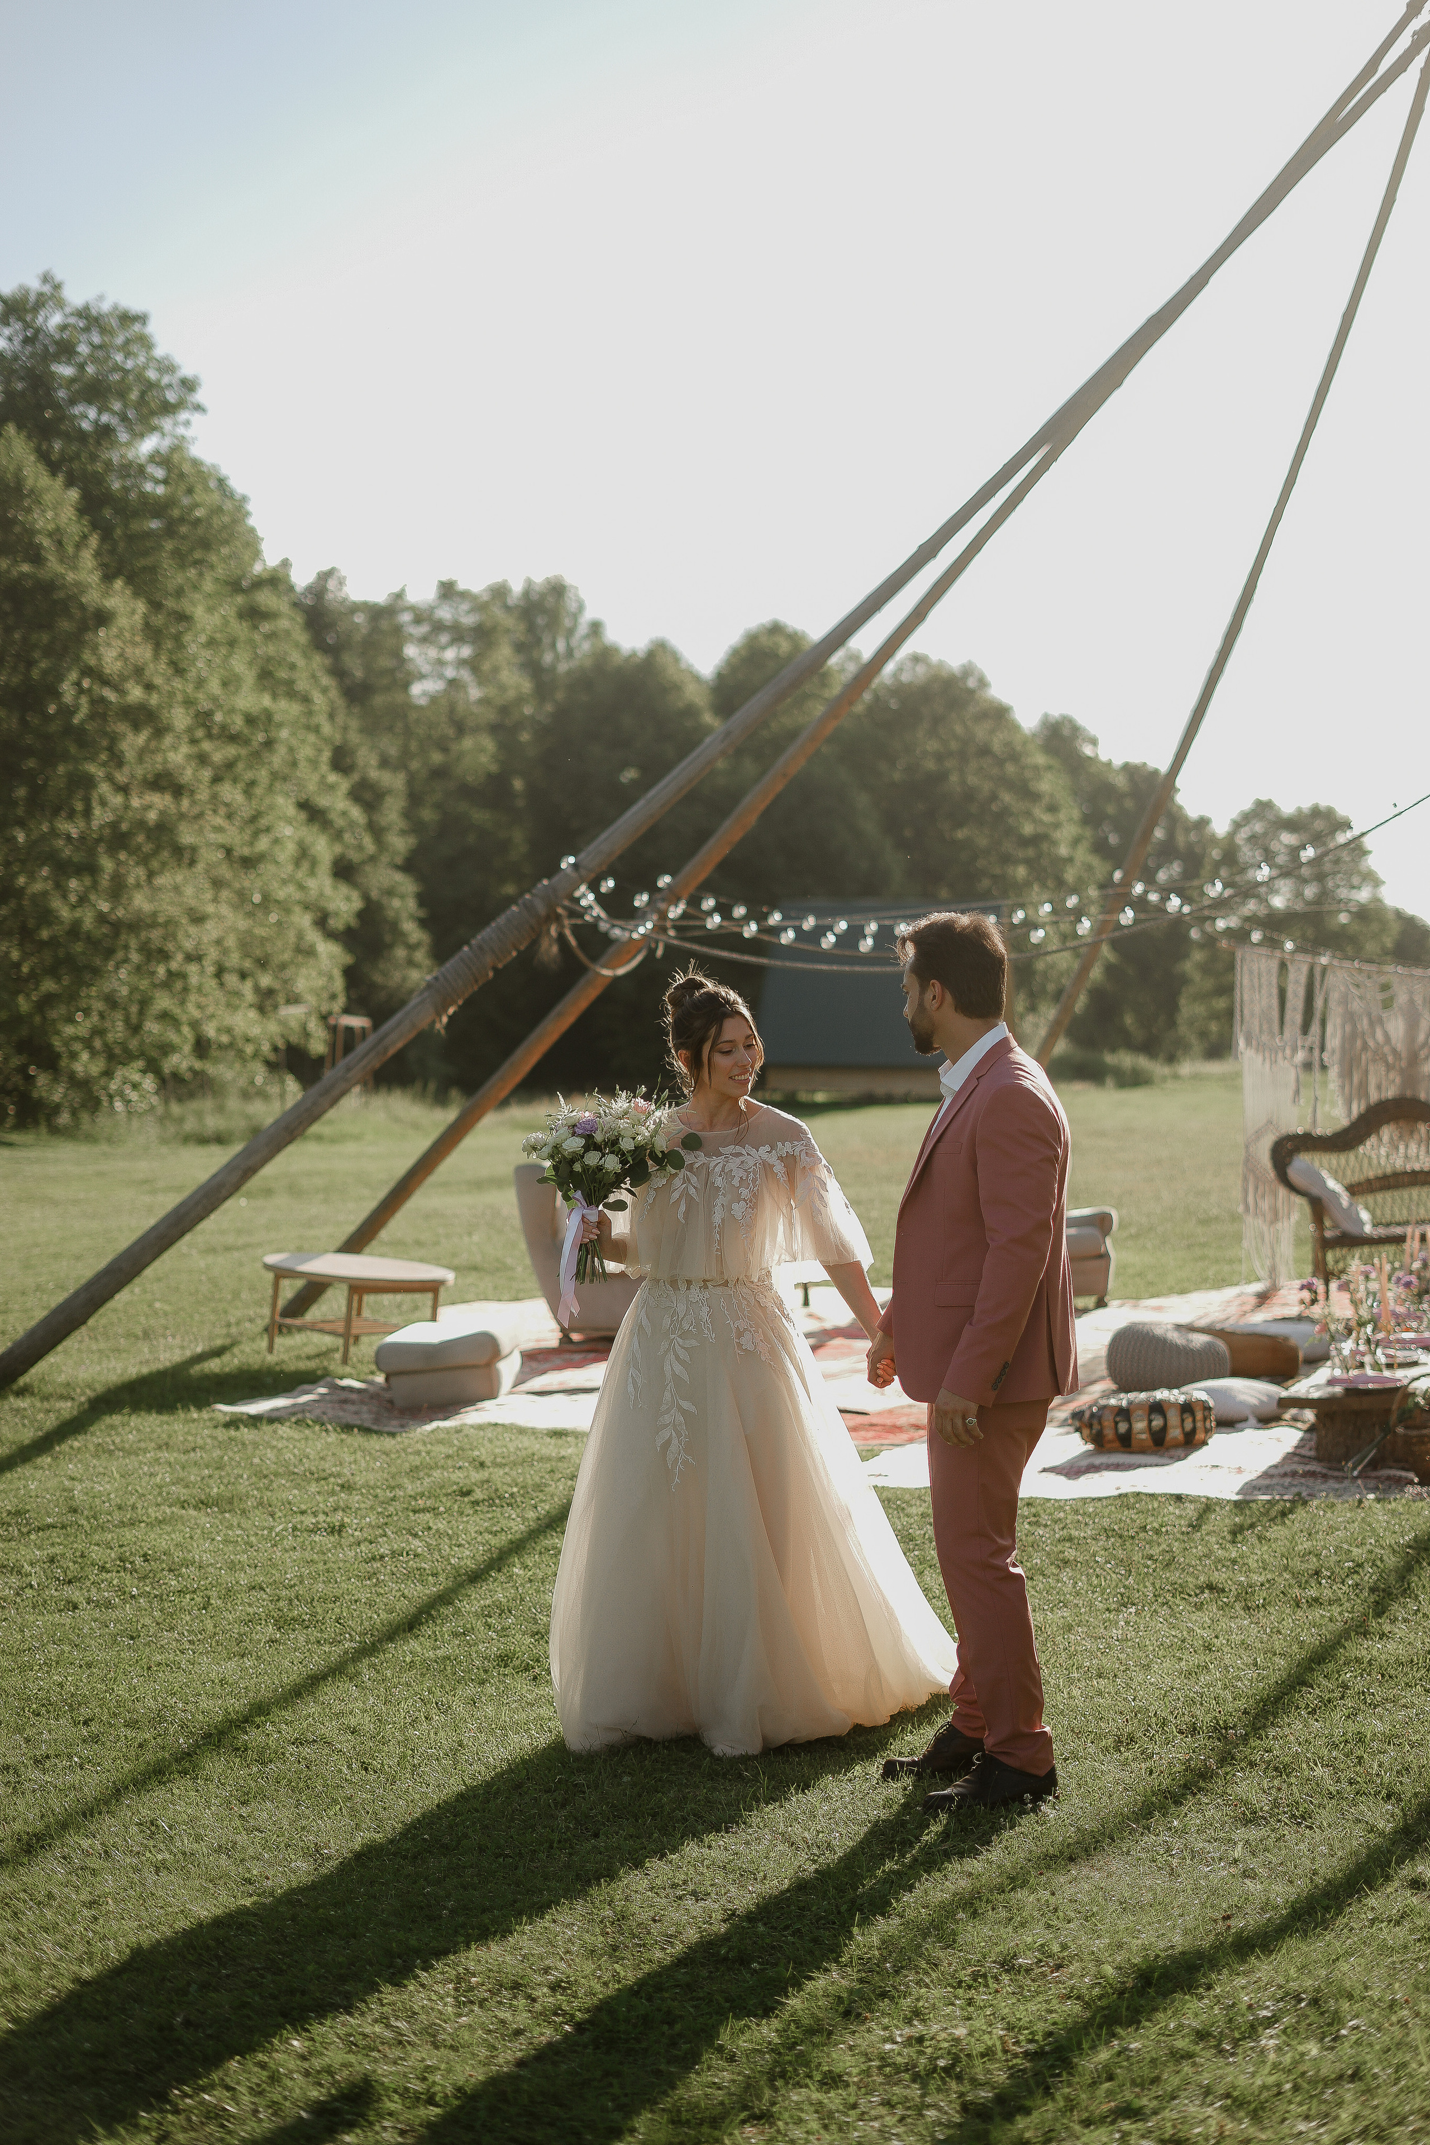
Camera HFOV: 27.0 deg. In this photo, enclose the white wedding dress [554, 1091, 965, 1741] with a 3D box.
[{"bbox_3d":[0.100,0.758,6.786,0.950,1.360,0.900,0,1,12],"label":"white wedding dress"}]

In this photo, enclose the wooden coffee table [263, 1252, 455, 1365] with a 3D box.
[{"bbox_3d":[-1.639,1.095,13.574,0.930,0.425,0.840,5,2,43],"label":"wooden coffee table"}]

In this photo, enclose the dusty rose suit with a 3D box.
[{"bbox_3d":[0.530,0.677,6.074,0.400,1.490,0.540,0,1,-18],"label":"dusty rose suit"}]

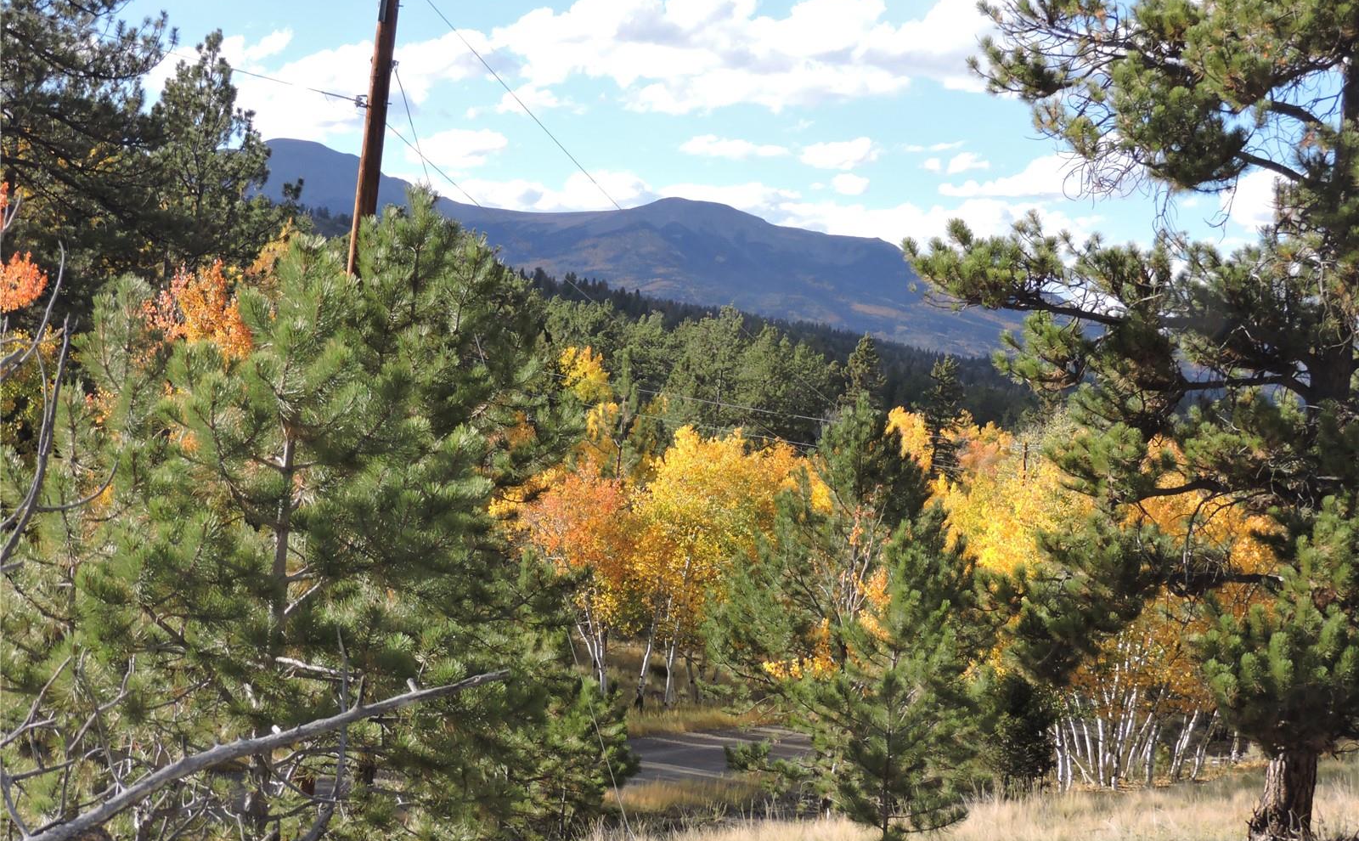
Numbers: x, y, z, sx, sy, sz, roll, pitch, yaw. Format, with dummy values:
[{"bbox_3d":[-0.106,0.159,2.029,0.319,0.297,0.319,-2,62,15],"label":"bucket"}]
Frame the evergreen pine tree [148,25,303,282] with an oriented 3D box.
[{"bbox_3d":[-9.000,-1.600,52.000,4.000,11.500,4.000,4,0,0],"label":"evergreen pine tree"}]

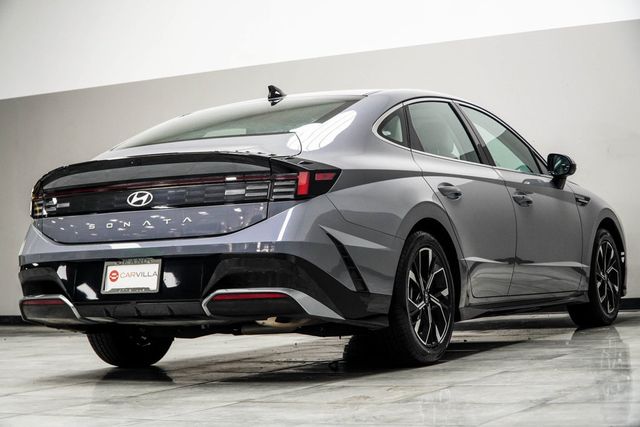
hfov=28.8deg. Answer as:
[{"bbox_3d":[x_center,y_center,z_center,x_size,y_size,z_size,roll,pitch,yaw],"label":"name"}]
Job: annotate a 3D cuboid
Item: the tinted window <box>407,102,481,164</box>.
[{"bbox_3d":[0.636,-0.457,6.671,0.050,0.416,0.733,-31,-16,26],"label":"tinted window"}]

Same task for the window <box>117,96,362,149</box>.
[{"bbox_3d":[-0.435,-0.479,6.239,1.150,0.090,0.720,-3,20,30],"label":"window"}]

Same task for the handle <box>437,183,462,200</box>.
[{"bbox_3d":[0.650,-0.106,6.225,0.055,0.055,0.245,-3,-2,30],"label":"handle"}]

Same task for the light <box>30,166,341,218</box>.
[{"bbox_3d":[-0.724,-0.084,5.703,1.720,0.170,0.370,-3,-2,30],"label":"light"}]

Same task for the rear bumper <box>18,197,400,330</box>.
[{"bbox_3d":[-0.624,0.262,5.838,1.850,0.590,0.810,-3,-2,30],"label":"rear bumper"}]

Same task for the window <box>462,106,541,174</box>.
[{"bbox_3d":[1.085,-0.434,7.424,0.050,0.438,0.757,-31,-16,26],"label":"window"}]

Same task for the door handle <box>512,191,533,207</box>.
[{"bbox_3d":[1.157,-0.080,7.093,0.055,0.055,0.245,-3,-2,30],"label":"door handle"}]

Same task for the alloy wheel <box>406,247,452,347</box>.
[{"bbox_3d":[0.442,0.411,6.043,0.190,0.485,0.485,-3,-2,30],"label":"alloy wheel"}]

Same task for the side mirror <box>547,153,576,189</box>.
[{"bbox_3d":[1.473,-0.262,7.575,0.200,0.185,0.130,-3,-2,30],"label":"side mirror"}]

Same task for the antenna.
[{"bbox_3d":[-0.225,-0.634,6.616,0.065,0.078,0.170,-3,-2,30],"label":"antenna"}]

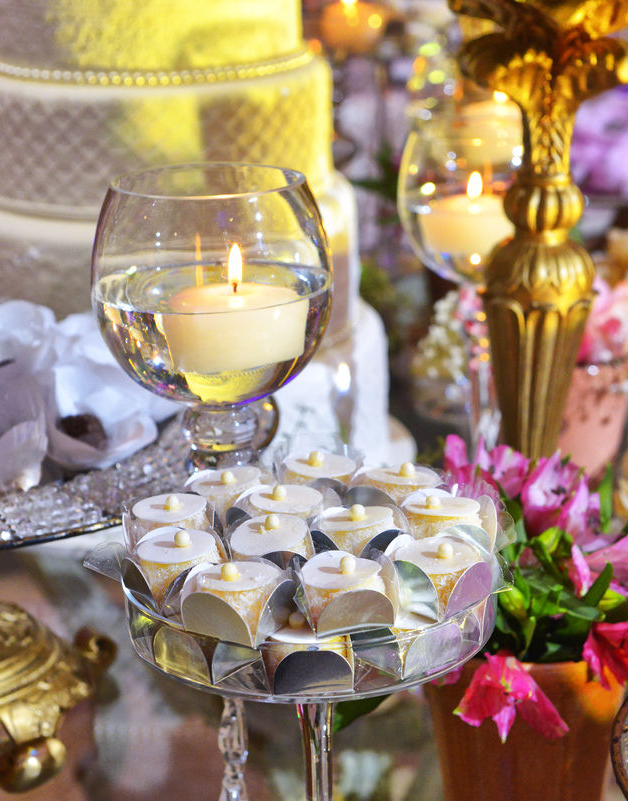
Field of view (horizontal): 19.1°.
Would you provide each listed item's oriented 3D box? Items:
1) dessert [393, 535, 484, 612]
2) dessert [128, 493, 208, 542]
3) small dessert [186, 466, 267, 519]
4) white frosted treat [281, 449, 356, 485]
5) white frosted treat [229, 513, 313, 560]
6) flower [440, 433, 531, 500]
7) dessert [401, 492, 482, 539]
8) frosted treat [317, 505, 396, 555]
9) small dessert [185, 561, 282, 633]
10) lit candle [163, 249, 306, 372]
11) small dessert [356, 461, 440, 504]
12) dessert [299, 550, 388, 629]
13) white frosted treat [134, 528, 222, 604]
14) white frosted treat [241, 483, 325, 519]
[{"bbox_3d":[0.052,0.072,0.784,0.035,0.029,0.035,-2,17,0],"label":"dessert"},{"bbox_3d":[-0.064,0.056,0.838,0.035,0.029,0.035,-2,17,0],"label":"dessert"},{"bbox_3d":[-0.043,0.047,0.920,0.039,0.030,0.039,0,17,0],"label":"small dessert"},{"bbox_3d":[0.004,0.037,0.880,0.035,0.029,0.035,-2,17,0],"label":"white frosted treat"},{"bbox_3d":[-0.020,0.069,0.845,0.038,0.030,0.038,0,17,0],"label":"white frosted treat"},{"bbox_3d":[0.087,0.035,0.950,0.046,0.038,0.045,0,17,0],"label":"flower"},{"bbox_3d":[0.060,0.058,0.872,0.039,0.030,0.039,0,17,0],"label":"dessert"},{"bbox_3d":[0.018,0.059,0.820,0.035,0.029,0.035,-2,17,0],"label":"frosted treat"},{"bbox_3d":[-0.031,0.083,0.793,0.042,0.030,0.042,0,17,0],"label":"small dessert"},{"bbox_3d":[-0.038,-0.047,0.897,0.067,0.056,0.067,-2,17,0],"label":"lit candle"},{"bbox_3d":[0.044,0.045,0.908,0.039,0.030,0.039,0,17,0],"label":"small dessert"},{"bbox_3d":[0.012,0.082,0.811,0.040,0.030,0.040,0,17,0],"label":"dessert"},{"bbox_3d":[-0.058,0.070,0.800,0.035,0.029,0.035,-2,17,0],"label":"white frosted treat"},{"bbox_3d":[-0.013,0.055,0.891,0.039,0.030,0.039,0,17,0],"label":"white frosted treat"}]

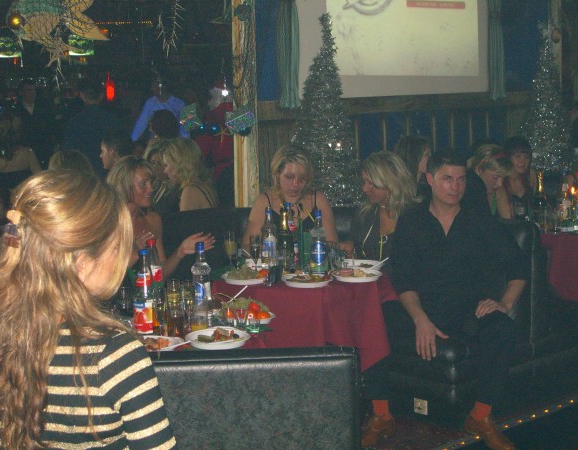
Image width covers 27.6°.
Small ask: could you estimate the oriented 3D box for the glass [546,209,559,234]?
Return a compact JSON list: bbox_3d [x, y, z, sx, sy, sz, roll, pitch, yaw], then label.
[{"bbox_3d":[1.432,-0.026,6.398,0.075,0.140,0.075,0,9,0],"label":"glass"}]

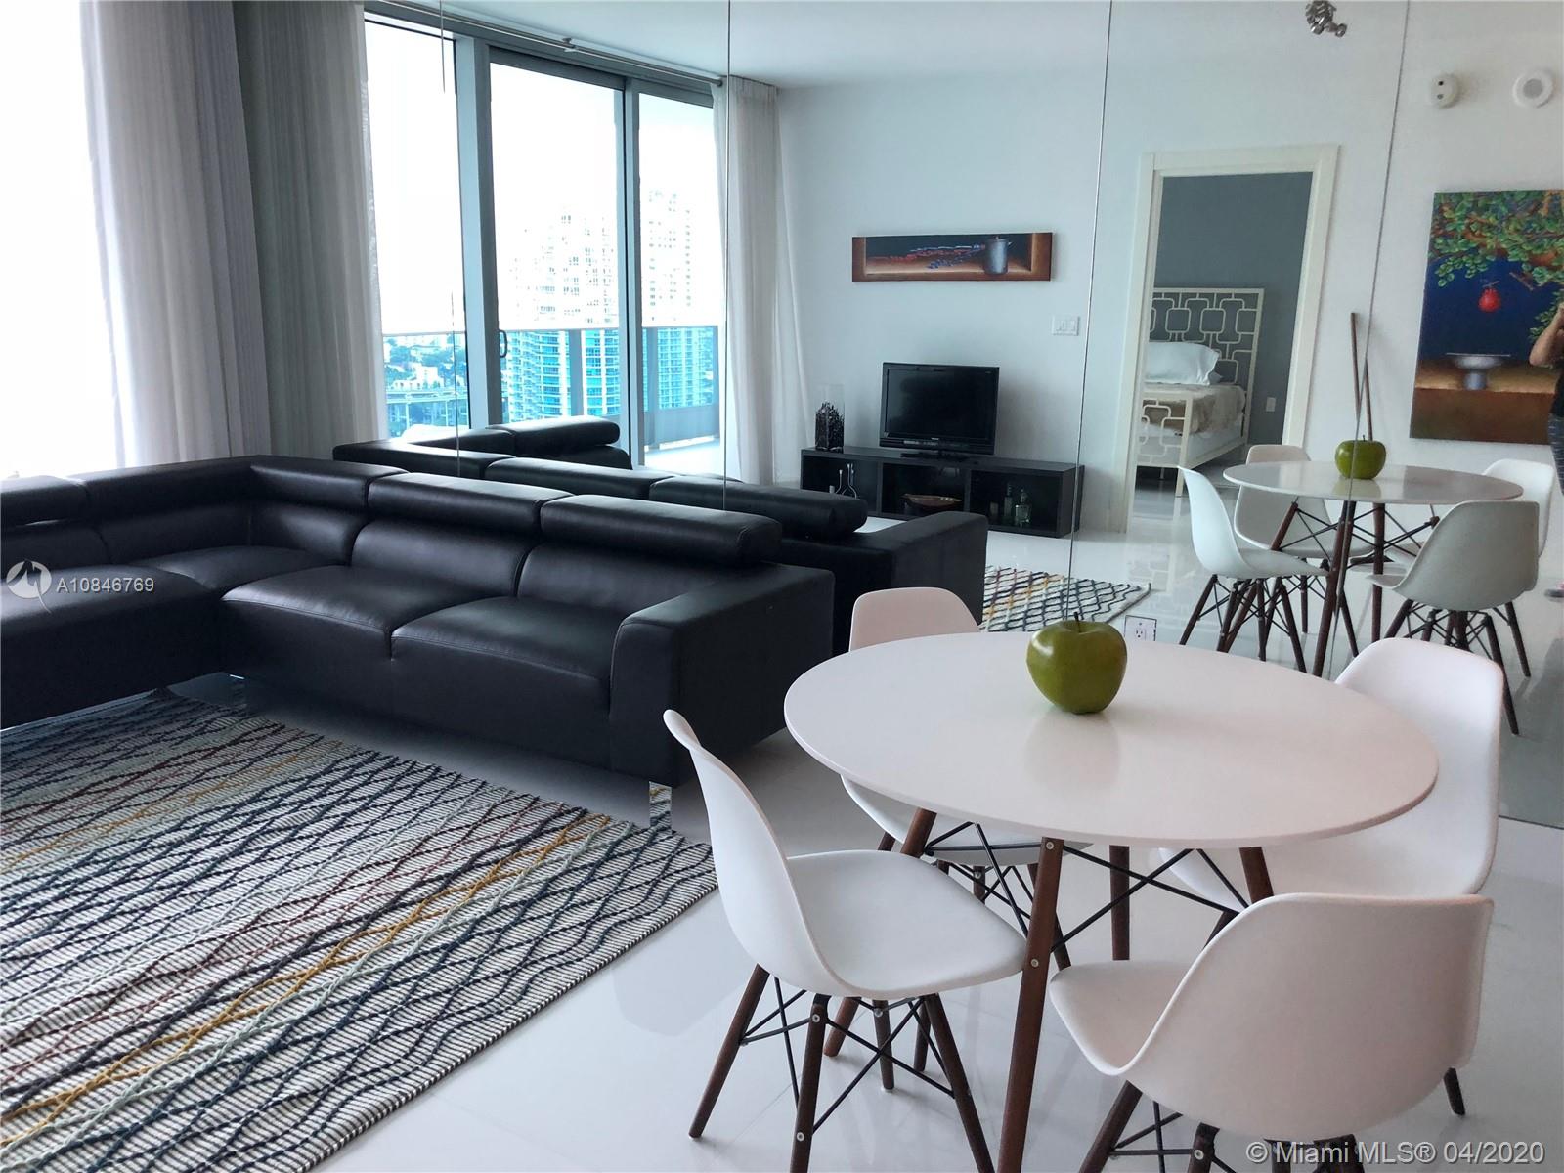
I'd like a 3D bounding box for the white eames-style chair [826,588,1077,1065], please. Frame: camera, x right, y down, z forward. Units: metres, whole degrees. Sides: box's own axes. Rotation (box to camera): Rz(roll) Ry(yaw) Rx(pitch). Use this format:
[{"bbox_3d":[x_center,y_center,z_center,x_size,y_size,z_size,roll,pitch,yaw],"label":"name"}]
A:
[{"bbox_3d":[0.360,0.455,2.526,0.460,0.812,0.530,-5,14,-22],"label":"white eames-style chair"}]

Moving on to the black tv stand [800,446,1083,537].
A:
[{"bbox_3d":[0.985,-0.631,8.150,1.800,0.397,0.335,9,15,30],"label":"black tv stand"}]

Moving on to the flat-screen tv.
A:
[{"bbox_3d":[1.004,-1.121,8.117,0.805,0.585,0.190,8,15,30],"label":"flat-screen tv"}]

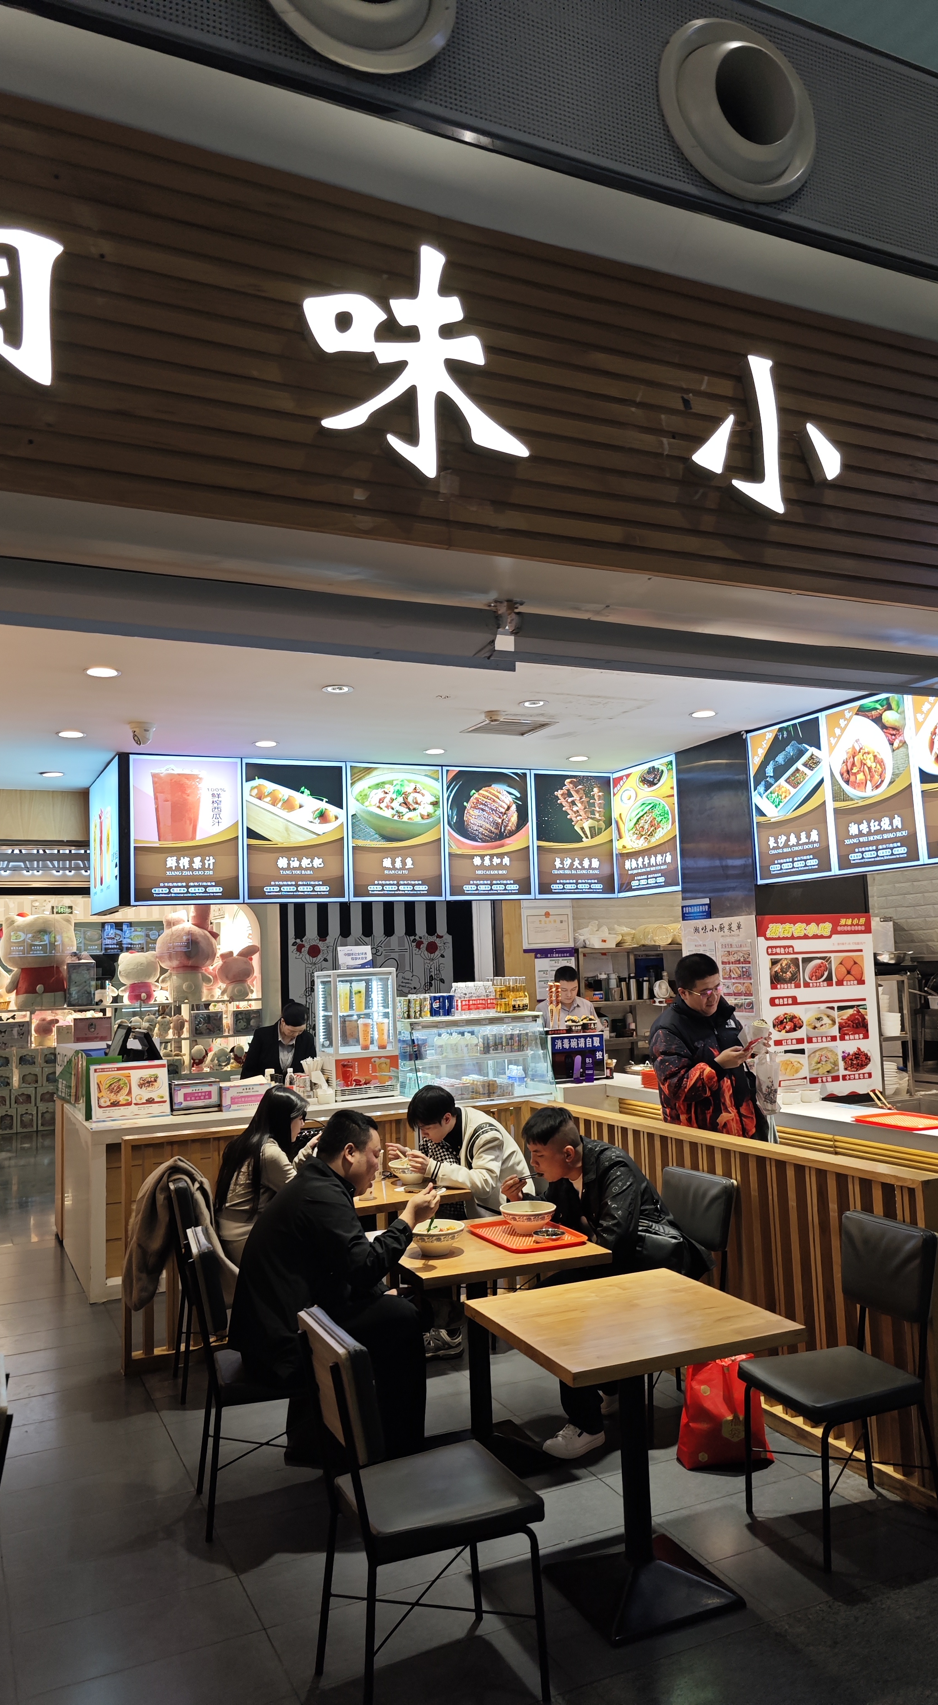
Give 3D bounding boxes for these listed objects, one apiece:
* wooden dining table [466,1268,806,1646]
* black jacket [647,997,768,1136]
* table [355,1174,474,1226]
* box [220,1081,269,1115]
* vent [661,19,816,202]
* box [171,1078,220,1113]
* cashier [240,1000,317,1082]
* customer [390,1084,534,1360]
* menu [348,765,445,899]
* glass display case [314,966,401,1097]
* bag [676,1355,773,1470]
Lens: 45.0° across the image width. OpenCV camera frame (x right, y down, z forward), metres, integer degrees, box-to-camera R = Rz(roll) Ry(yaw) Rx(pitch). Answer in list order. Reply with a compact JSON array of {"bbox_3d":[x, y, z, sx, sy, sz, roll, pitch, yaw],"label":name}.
[{"bbox_3d":[0.452,1.638,3.113,0.685,0.715,0.680,0,-6,-24],"label":"wooden dining table"},{"bbox_3d":[1.075,0.985,5.098,0.380,0.700,0.540,-7,-7,37],"label":"black jacket"},{"bbox_3d":[-0.424,1.945,5.274,0.714,0.746,0.709,0,-6,-25],"label":"table"},{"bbox_3d":[-1.346,1.438,6.749,0.272,0.180,0.150,0,-6,-24],"label":"box"},{"bbox_3d":[0.670,-1.798,2.703,0.455,0.455,0.120,0,-6,-24],"label":"vent"},{"bbox_3d":[-1.604,1.437,6.633,0.272,0.180,0.150,0,-6,-24],"label":"box"},{"bbox_3d":[-1.222,1.723,7.425,0.480,1.520,0.400,1,-6,-25],"label":"cashier"},{"bbox_3d":[-0.014,1.644,5.218,0.760,1.155,0.520,0,-6,-24],"label":"customer"},{"bbox_3d":[-0.434,-0.114,6.684,0.600,0.800,0.060,1,-6,-25],"label":"menu"},{"bbox_3d":[-0.723,1.156,7.266,0.425,0.800,0.385,1,-6,-25],"label":"glass display case"},{"bbox_3d":[0.905,1.965,4.050,0.312,0.366,0.131,-1,-6,-10],"label":"bag"}]

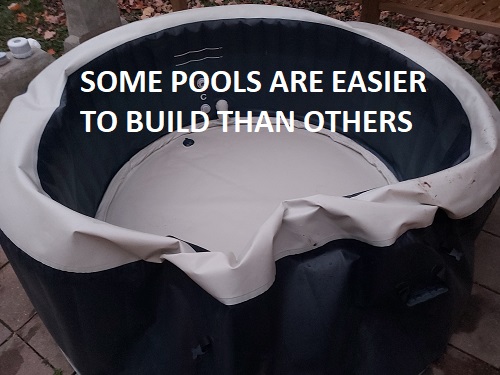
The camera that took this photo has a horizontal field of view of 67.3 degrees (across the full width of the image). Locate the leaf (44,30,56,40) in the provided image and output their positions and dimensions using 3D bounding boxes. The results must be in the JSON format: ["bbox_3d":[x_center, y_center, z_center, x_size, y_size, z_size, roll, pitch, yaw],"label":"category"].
[{"bbox_3d":[-1.705,-1.299,3.209,0.115,0.044,0.117,-21,48,-19],"label":"leaf"}]

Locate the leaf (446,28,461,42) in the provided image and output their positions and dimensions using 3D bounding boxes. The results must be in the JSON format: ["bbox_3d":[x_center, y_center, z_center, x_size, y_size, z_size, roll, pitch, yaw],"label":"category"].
[{"bbox_3d":[1.717,-1.282,3.168,0.133,0.070,0.126,21,48,20],"label":"leaf"}]

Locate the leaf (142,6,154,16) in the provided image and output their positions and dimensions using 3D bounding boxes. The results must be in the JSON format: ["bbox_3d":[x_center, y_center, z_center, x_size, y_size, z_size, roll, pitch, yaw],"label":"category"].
[{"bbox_3d":[-0.972,-1.685,3.596,0.122,0.049,0.121,-11,46,-10],"label":"leaf"}]

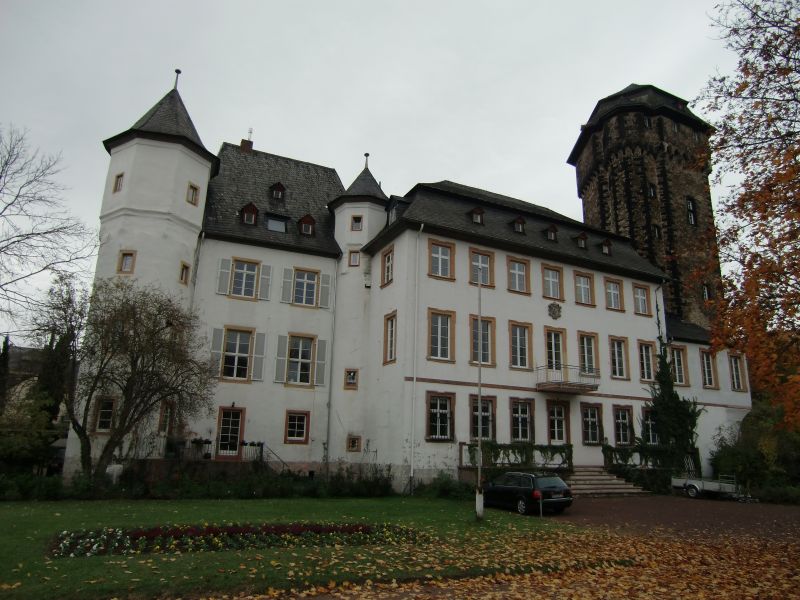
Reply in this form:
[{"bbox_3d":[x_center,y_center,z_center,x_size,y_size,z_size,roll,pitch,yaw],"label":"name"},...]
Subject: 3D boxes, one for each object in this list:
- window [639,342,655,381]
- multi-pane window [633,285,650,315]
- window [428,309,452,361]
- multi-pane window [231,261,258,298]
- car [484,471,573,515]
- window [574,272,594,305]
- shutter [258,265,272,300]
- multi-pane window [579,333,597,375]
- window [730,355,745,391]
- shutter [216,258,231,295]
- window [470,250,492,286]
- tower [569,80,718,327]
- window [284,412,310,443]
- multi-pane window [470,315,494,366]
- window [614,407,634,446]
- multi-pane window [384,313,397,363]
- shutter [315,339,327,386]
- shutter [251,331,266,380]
[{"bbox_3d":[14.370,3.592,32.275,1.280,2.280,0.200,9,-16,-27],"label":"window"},{"bbox_3d":[15.738,-0.031,36.143,1.461,1.784,0.180,9,-16,-27],"label":"multi-pane window"},{"bbox_3d":[2.065,1.801,27.685,1.329,2.459,0.200,9,-15,-25],"label":"window"},{"bbox_3d":[-8.712,-1.150,31.121,1.356,1.990,0.180,9,-16,-27],"label":"multi-pane window"},{"bbox_3d":[4.993,7.767,22.548,1.790,1.460,4.700,6,-16,-19],"label":"car"},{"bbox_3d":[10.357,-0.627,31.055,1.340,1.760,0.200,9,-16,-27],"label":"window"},{"bbox_3d":[-7.189,-0.925,29.667,0.560,1.925,0.070,8,-15,-25],"label":"shutter"},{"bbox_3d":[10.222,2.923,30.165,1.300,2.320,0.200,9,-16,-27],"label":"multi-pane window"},{"bbox_3d":[24.073,5.169,39.565,1.152,2.422,0.180,9,-16,-27],"label":"window"},{"bbox_3d":[-10.447,-1.374,33.020,0.683,2.193,0.080,8,-16,-23],"label":"shutter"},{"bbox_3d":[4.449,-1.717,30.261,1.392,1.808,0.180,9,-16,-27],"label":"window"},{"bbox_3d":[20.381,-2.529,45.557,11.664,32.800,11.664,-4,-15,24],"label":"tower"},{"bbox_3d":[-5.366,6.666,28.940,1.158,1.558,0.200,8,-15,-25],"label":"window"},{"bbox_3d":[4.362,2.140,29.315,1.472,2.393,0.180,9,-16,-27],"label":"multi-pane window"},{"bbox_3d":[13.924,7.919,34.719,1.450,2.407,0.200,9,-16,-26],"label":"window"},{"bbox_3d":[-0.508,2.009,29.613,0.200,2.500,1.280,9,-15,-25],"label":"multi-pane window"},{"bbox_3d":[-4.297,3.409,30.123,0.516,2.551,0.070,8,-15,-25],"label":"shutter"},{"bbox_3d":[-7.944,3.207,31.368,0.595,2.690,0.070,8,-15,-25],"label":"shutter"}]

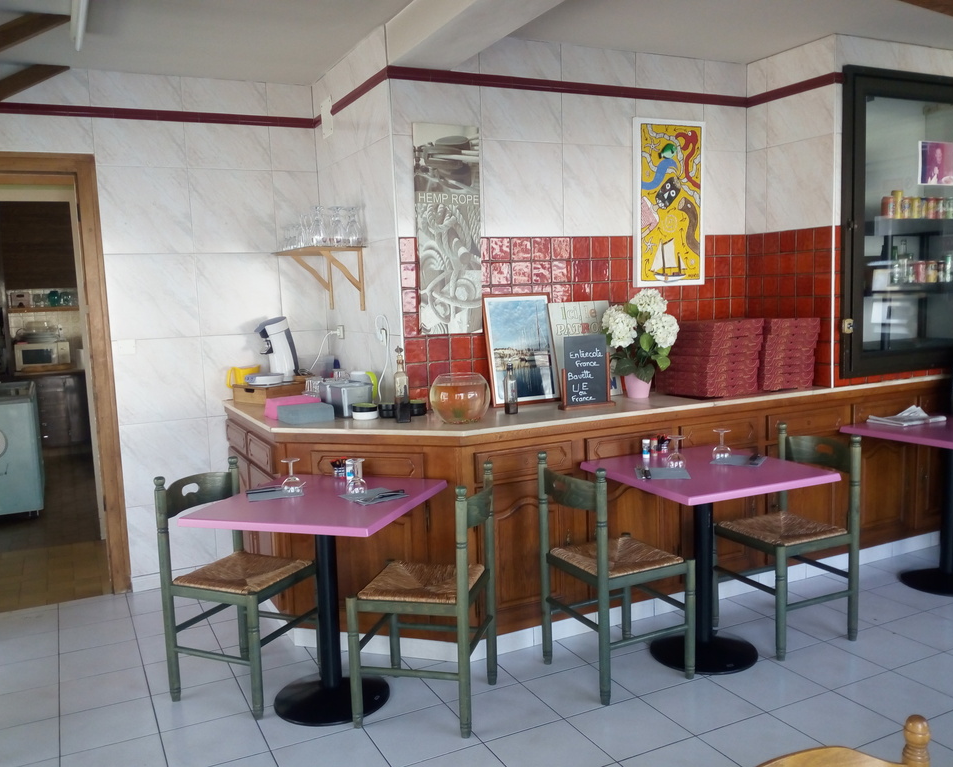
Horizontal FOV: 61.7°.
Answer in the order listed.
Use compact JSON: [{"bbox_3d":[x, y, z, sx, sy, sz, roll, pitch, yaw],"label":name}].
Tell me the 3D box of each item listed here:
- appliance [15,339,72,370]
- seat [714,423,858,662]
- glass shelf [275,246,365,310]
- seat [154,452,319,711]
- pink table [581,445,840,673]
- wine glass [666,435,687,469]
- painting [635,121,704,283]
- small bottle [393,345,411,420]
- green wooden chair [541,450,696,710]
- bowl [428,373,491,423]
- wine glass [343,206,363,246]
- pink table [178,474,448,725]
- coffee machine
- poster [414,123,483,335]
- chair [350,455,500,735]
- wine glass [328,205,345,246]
[{"bbox_3d":[-4.416,-0.275,8.136,0.483,0.281,0.375,-5,7,-28],"label":"appliance"},{"bbox_3d":[1.265,0.631,3.316,0.424,0.843,0.424,-5,6,-25],"label":"seat"},{"bbox_3d":[-0.790,-0.514,3.986,0.270,0.311,0.627,-5,6,-29],"label":"glass shelf"},{"bbox_3d":[-0.867,0.724,2.963,0.436,0.838,0.412,0,6,25],"label":"seat"},{"bbox_3d":[0.894,0.696,3.125,0.687,0.735,0.682,-4,6,-24],"label":"pink table"},{"bbox_3d":[0.789,0.267,3.144,0.074,0.122,0.074,-2,5,0],"label":"wine glass"},{"bbox_3d":[0.969,-0.898,3.992,0.416,0.819,0.029,-4,6,-23],"label":"painting"},{"bbox_3d":[-0.323,-0.002,3.444,0.065,0.318,0.065,-1,6,5],"label":"small bottle"},{"bbox_3d":[0.511,0.672,2.975,0.436,0.838,0.412,-5,6,-27],"label":"green wooden chair"},{"bbox_3d":[-0.074,0.063,3.332,0.247,0.195,0.247,-2,6,0],"label":"bowl"},{"bbox_3d":[-0.620,-0.783,3.992,0.084,0.192,0.084,-5,7,-28],"label":"wine glass"},{"bbox_3d":[-0.542,0.784,2.902,0.690,0.742,0.690,0,6,18],"label":"pink table"},{"bbox_3d":[-1.116,-0.174,4.390,0.217,0.355,0.306,3,8,42],"label":"coffee machine"},{"bbox_3d":[-0.113,-0.682,3.551,0.309,0.921,0.020,-4,6,-23],"label":"poster"},{"bbox_3d":[-0.170,0.716,2.770,0.436,0.838,0.412,-1,6,14],"label":"chair"},{"bbox_3d":[-0.658,-0.740,3.757,0.080,0.188,0.080,-5,6,-29],"label":"wine glass"}]

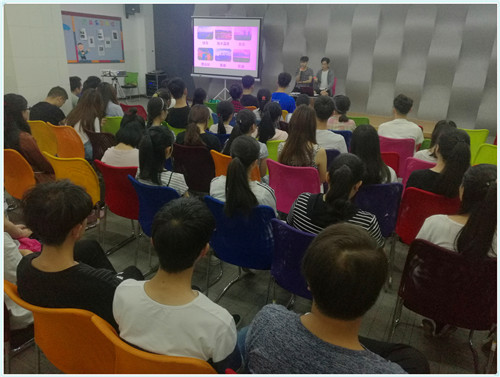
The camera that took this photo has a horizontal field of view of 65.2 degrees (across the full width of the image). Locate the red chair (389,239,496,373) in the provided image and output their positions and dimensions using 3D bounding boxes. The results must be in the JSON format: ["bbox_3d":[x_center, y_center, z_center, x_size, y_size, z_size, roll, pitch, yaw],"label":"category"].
[{"bbox_3d":[1.020,0.587,2.083,0.460,0.800,0.520,10,22,22],"label":"red chair"}]

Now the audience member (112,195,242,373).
[{"bbox_3d":[-0.162,0.564,1.508,0.500,1.270,0.750,10,22,19],"label":"audience member"}]

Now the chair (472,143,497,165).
[{"bbox_3d":[2.558,-0.078,4.205,0.470,0.860,0.560,8,21,16],"label":"chair"}]

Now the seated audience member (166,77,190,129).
[{"bbox_3d":[-0.657,-0.671,4.818,0.480,1.330,0.780,9,21,19],"label":"seated audience member"}]

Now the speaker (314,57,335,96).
[{"bbox_3d":[1.518,-2.113,8.460,0.500,1.310,0.780,14,23,29],"label":"speaker"}]

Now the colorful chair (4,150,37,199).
[{"bbox_3d":[-1.918,-0.010,3.557,0.470,0.860,0.560,12,22,26],"label":"colorful chair"}]

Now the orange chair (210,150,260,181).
[{"bbox_3d":[-0.042,0.055,3.445,0.460,0.800,0.520,12,22,25],"label":"orange chair"}]

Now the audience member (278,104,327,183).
[{"bbox_3d":[0.522,-0.151,3.595,0.460,1.270,0.780,10,21,21],"label":"audience member"}]

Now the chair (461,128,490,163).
[{"bbox_3d":[2.692,-0.409,5.130,0.470,0.860,0.560,6,20,9],"label":"chair"}]

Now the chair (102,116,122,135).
[{"bbox_3d":[-1.621,-0.518,4.867,0.460,0.800,0.520,8,21,16],"label":"chair"}]

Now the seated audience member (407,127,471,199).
[{"bbox_3d":[1.320,0.115,2.870,0.460,1.170,0.750,8,21,15],"label":"seated audience member"}]

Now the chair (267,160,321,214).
[{"bbox_3d":[0.404,0.133,3.273,0.460,0.800,0.520,11,22,24],"label":"chair"}]

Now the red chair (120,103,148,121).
[{"bbox_3d":[-1.490,-0.789,5.556,0.480,0.830,0.550,13,23,24],"label":"red chair"}]

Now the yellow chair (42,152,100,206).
[{"bbox_3d":[-1.295,0.083,3.264,0.480,0.830,0.550,10,22,20],"label":"yellow chair"}]

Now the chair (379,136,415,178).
[{"bbox_3d":[1.544,-0.193,4.367,0.480,0.830,0.550,8,21,13],"label":"chair"}]

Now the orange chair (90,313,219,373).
[{"bbox_3d":[-0.218,0.777,1.563,0.470,0.860,0.560,11,22,22],"label":"orange chair"}]

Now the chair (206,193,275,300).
[{"bbox_3d":[0.001,0.389,2.530,0.460,0.800,0.520,9,21,20],"label":"chair"}]

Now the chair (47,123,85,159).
[{"bbox_3d":[-1.867,-0.337,4.465,0.470,0.860,0.560,12,22,25],"label":"chair"}]

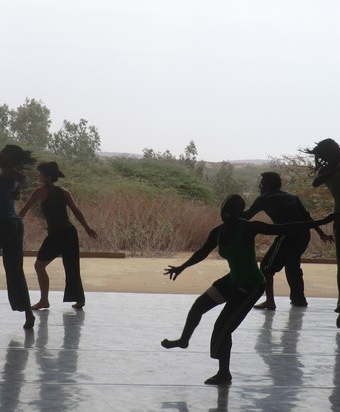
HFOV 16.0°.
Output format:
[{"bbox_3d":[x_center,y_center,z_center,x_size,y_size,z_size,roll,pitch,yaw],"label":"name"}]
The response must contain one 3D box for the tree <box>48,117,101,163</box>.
[{"bbox_3d":[-3.960,-1.600,50.000,2.500,4.100,2.500,1,2,0],"label":"tree"}]

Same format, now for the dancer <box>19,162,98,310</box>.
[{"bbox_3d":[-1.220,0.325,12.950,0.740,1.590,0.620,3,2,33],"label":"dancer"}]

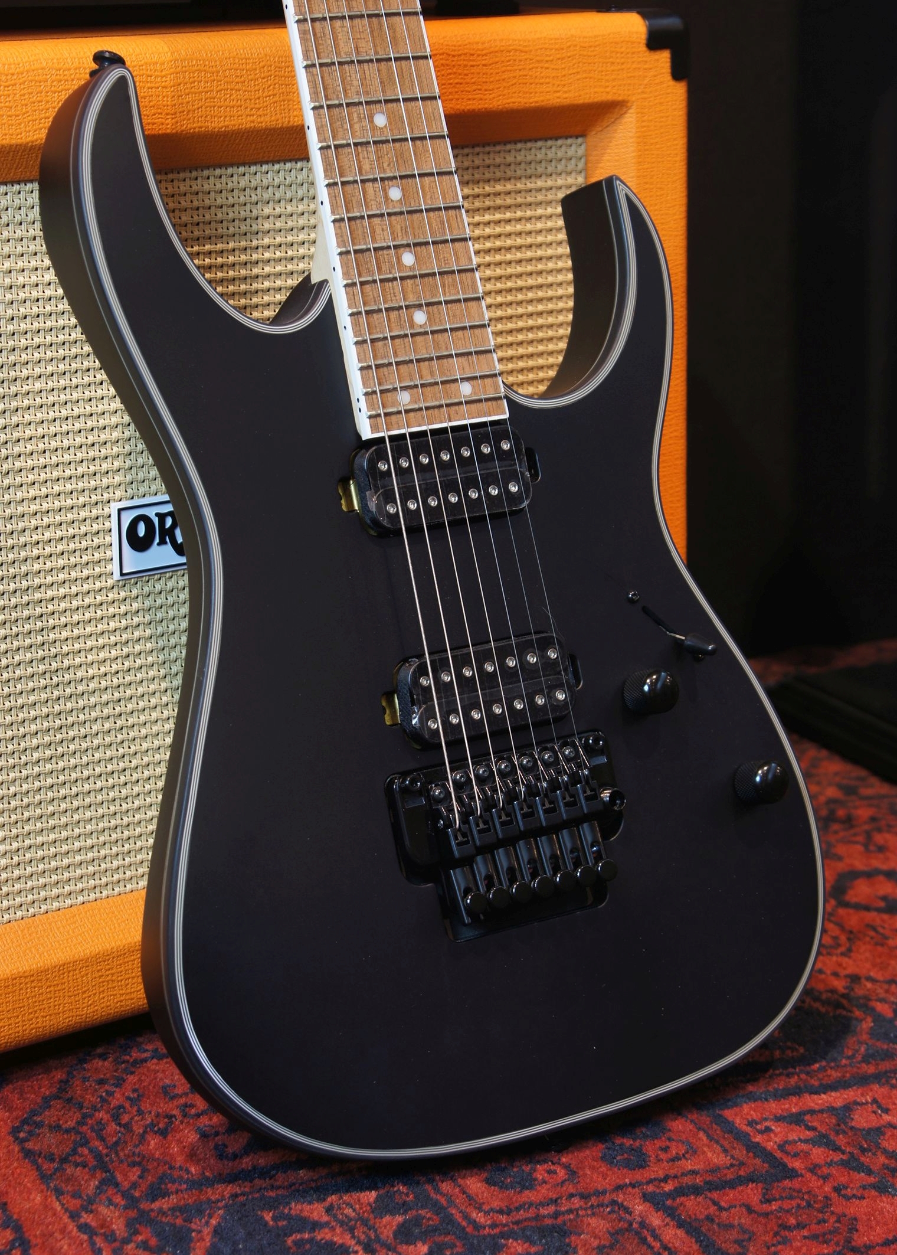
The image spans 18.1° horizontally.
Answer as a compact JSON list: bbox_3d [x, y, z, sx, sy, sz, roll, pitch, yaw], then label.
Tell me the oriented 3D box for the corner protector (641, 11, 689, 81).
[{"bbox_3d":[0.102,-0.292,1.401,0.036,0.037,0.035,-12,18,-35],"label":"corner protector"}]

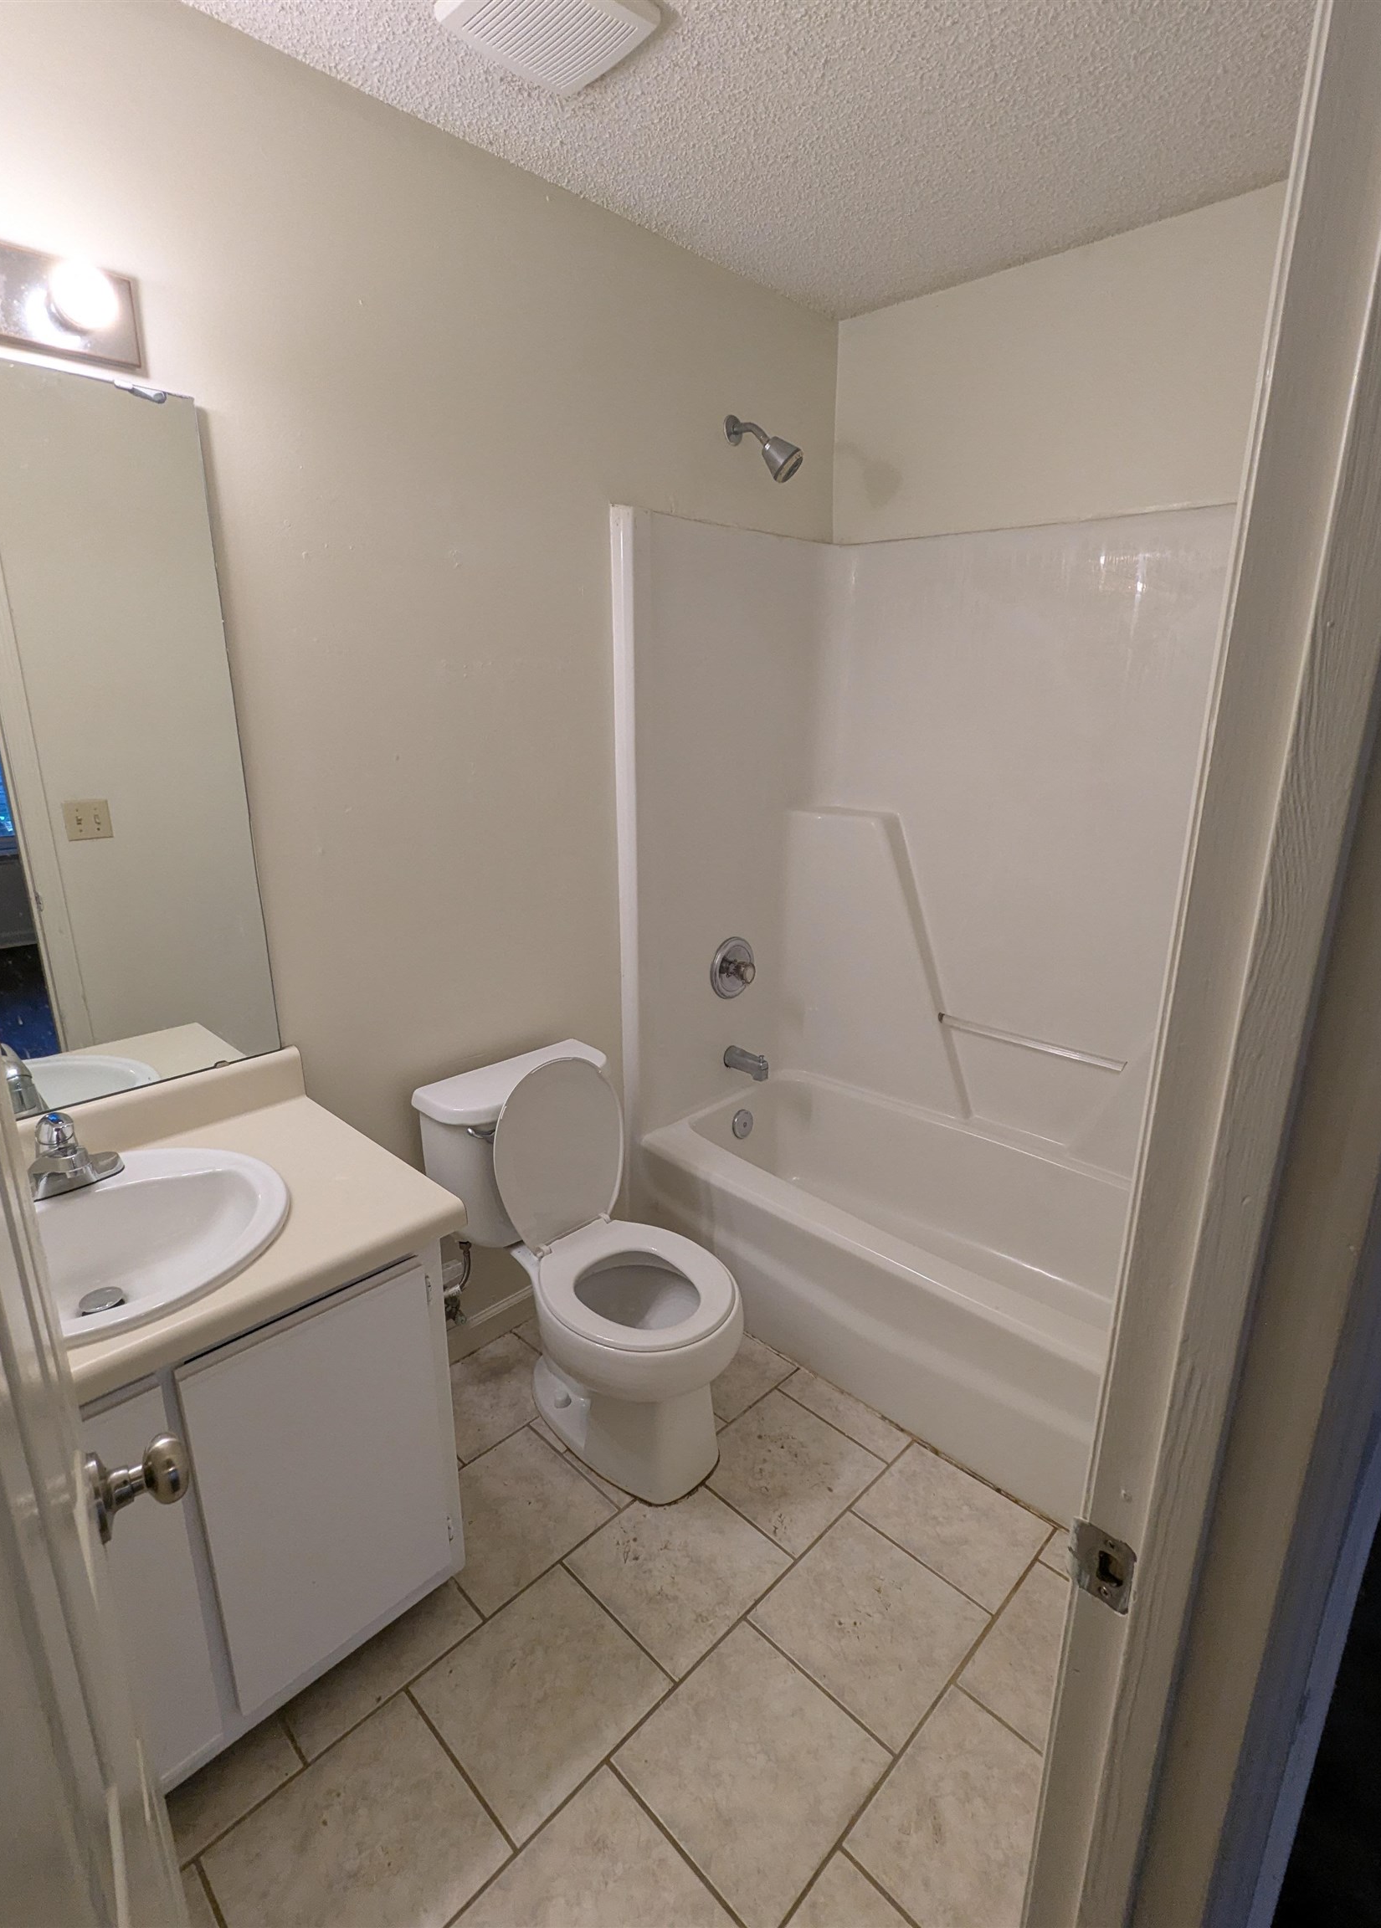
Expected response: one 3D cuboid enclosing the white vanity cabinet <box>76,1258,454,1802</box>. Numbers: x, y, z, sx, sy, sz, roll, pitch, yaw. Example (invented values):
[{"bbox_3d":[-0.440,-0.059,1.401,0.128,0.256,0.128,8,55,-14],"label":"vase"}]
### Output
[{"bbox_3d":[-0.826,0.771,1.357,0.568,0.726,0.740,15,22,43],"label":"white vanity cabinet"}]

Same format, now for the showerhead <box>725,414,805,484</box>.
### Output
[{"bbox_3d":[0.178,-1.220,2.099,0.224,0.171,0.077,15,22,43],"label":"showerhead"}]

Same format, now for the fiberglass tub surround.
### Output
[{"bbox_3d":[0.653,-0.028,1.986,1.524,1.910,0.822,15,22,43],"label":"fiberglass tub surround"}]

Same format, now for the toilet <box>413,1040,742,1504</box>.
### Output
[{"bbox_3d":[-0.197,0.599,1.859,0.701,0.779,0.445,15,22,43],"label":"toilet"}]

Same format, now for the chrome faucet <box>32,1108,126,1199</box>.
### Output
[{"bbox_3d":[-0.932,0.284,1.332,0.143,0.121,0.155,15,22,43],"label":"chrome faucet"}]

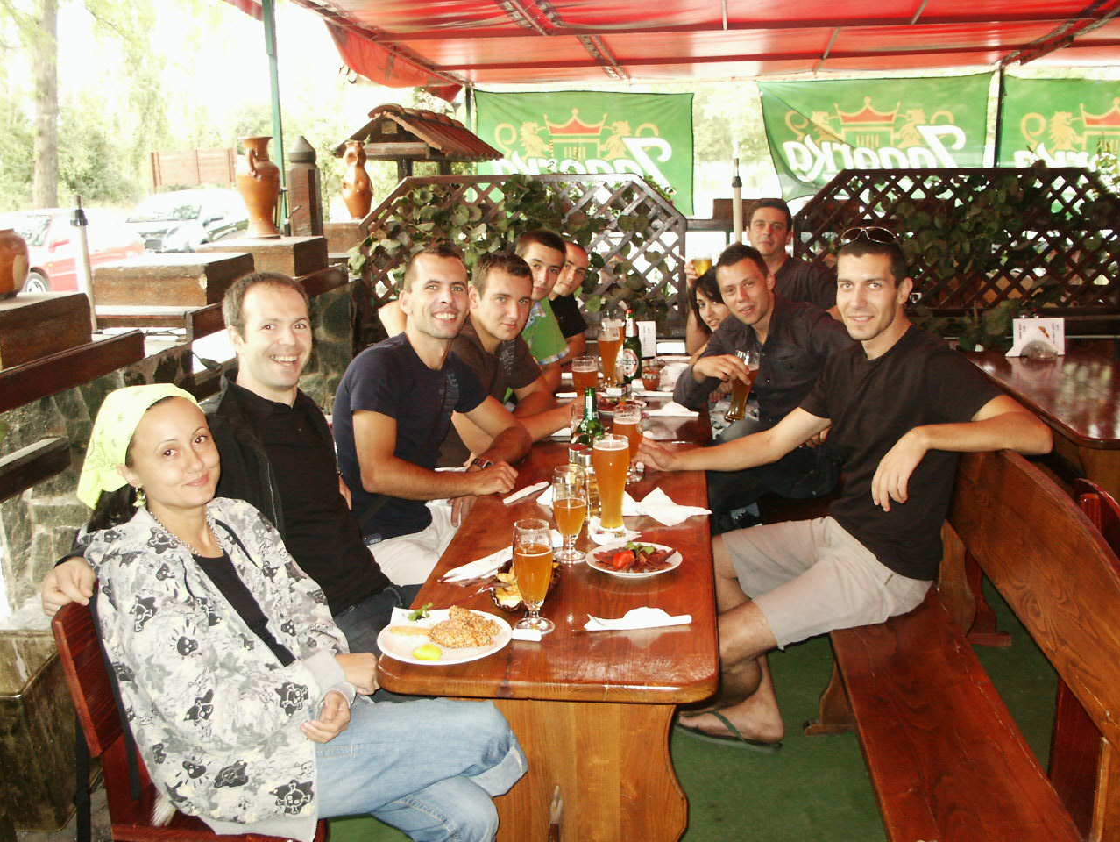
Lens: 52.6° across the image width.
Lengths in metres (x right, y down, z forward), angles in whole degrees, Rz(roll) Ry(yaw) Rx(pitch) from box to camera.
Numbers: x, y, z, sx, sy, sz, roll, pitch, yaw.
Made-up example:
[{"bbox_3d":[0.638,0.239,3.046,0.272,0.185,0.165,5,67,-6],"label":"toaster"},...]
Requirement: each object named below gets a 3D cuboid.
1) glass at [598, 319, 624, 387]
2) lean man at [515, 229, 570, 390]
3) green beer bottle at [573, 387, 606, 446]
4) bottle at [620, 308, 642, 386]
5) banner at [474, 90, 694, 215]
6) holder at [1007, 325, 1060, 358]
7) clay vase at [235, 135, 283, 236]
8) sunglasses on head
[{"bbox_3d":[0.186,-0.239,4.206,0.083,0.222,0.083,-1,13,0],"label":"glass"},{"bbox_3d":[-0.090,0.000,4.053,0.750,1.340,0.520,6,15,27],"label":"lean man"},{"bbox_3d":[0.074,0.050,2.932,0.069,0.262,0.069,-1,13,0],"label":"green beer bottle"},{"bbox_3d":[0.266,-0.269,4.148,0.068,0.270,0.068,-1,13,0],"label":"bottle"},{"bbox_3d":[0.149,-1.652,7.000,1.360,0.770,0.030,0,13,3],"label":"banner"},{"bbox_3d":[2.013,-0.334,4.800,0.190,0.140,0.065,4,14,25],"label":"holder"},{"bbox_3d":[-1.289,-0.990,4.805,0.195,0.420,0.190,0,12,6],"label":"clay vase"},{"bbox_3d":[0.739,-0.406,2.648,0.146,0.048,0.140,7,-15,35],"label":"sunglasses on head"}]

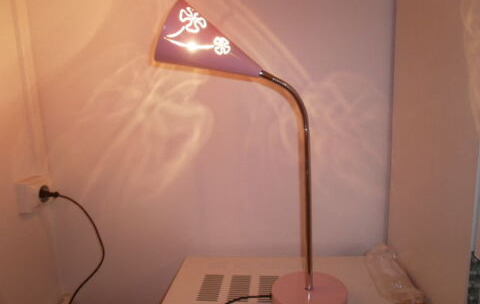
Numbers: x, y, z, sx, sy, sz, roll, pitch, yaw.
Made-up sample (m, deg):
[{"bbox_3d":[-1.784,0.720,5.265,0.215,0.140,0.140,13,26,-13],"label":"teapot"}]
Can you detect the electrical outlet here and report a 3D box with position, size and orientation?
[{"bbox_3d":[-0.493,0.102,0.867,0.039,0.068,0.072,-2,11,8],"label":"electrical outlet"}]

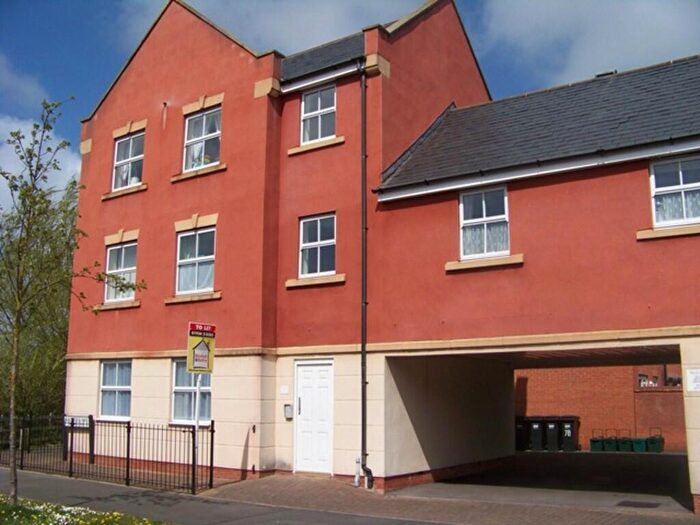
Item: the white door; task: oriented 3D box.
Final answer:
[{"bbox_3d":[-0.673,2.910,13.836,0.900,2.110,0.120,-7,-13,31],"label":"white door"}]

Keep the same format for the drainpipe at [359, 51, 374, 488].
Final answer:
[{"bbox_3d":[0.274,0.086,13.694,0.130,8.000,0.130,-7,-13,31],"label":"drainpipe"}]

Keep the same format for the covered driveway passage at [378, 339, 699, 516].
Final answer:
[{"bbox_3d":[4.445,3.126,14.270,5.005,2.363,6.210,-7,-13,33],"label":"covered driveway passage"}]

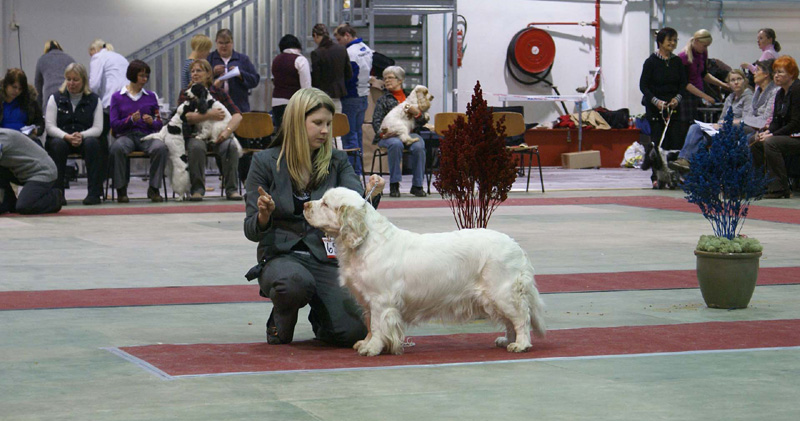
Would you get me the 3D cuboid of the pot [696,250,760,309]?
[{"bbox_3d":[1.605,0.333,11.392,0.330,0.275,0.330,0,3,0],"label":"pot"}]

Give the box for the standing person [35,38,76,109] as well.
[{"bbox_3d":[-3.623,-1.016,24.600,0.500,1.550,0.520,-1,3,-12],"label":"standing person"}]

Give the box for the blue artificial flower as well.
[{"bbox_3d":[1.498,-0.145,10.770,0.400,0.550,0.380,0,3,8],"label":"blue artificial flower"}]

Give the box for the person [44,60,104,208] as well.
[{"bbox_3d":[-2.940,-0.702,21.100,0.550,1.265,0.720,-1,3,-9],"label":"person"}]

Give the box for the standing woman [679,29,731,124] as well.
[{"bbox_3d":[3.229,-1.099,24.900,0.550,1.660,0.500,3,4,45],"label":"standing woman"}]

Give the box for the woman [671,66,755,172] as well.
[{"bbox_3d":[3.054,-0.786,22.800,0.800,1.200,0.520,-2,3,-23],"label":"woman"}]

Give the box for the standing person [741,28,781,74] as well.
[{"bbox_3d":[4.071,-1.177,26.200,0.500,1.680,0.460,-1,3,-20],"label":"standing person"}]

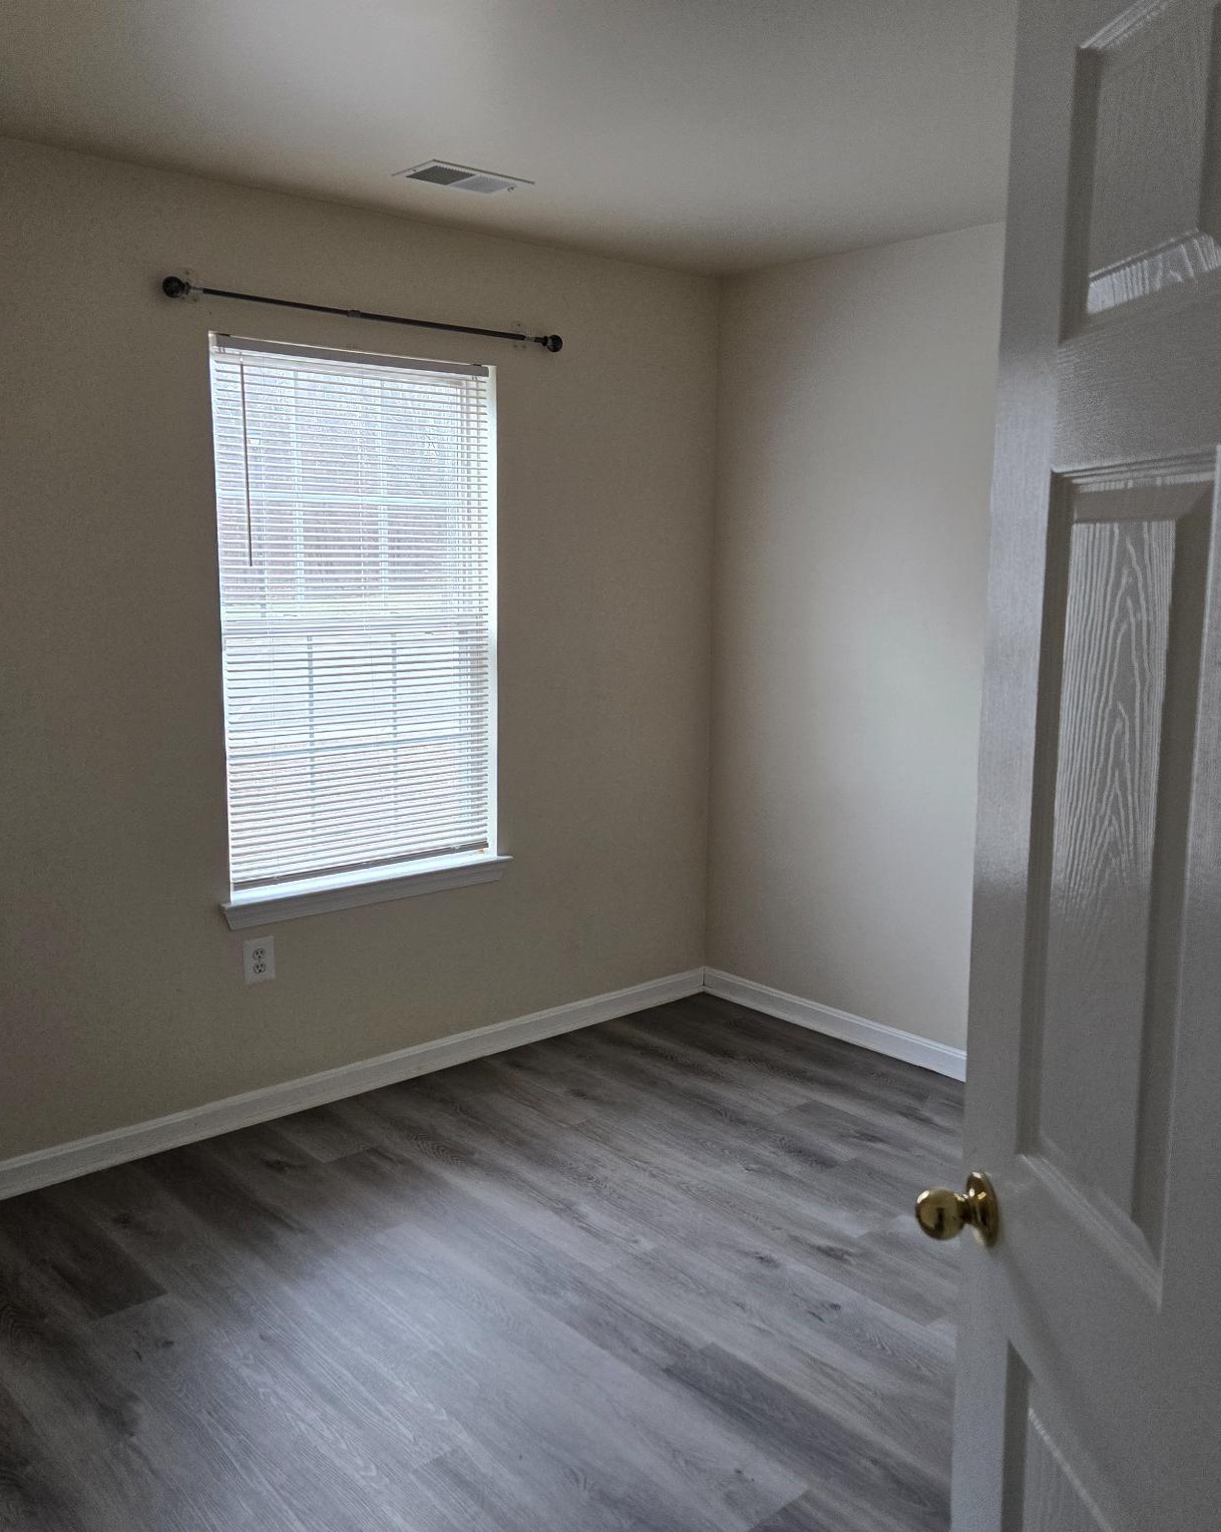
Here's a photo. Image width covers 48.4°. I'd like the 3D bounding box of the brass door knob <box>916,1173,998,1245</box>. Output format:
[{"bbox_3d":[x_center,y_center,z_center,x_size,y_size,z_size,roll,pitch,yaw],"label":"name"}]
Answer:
[{"bbox_3d":[0.318,0.416,1.266,0.066,0.066,0.066,-1,9,-6],"label":"brass door knob"}]

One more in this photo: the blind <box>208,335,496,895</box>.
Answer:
[{"bbox_3d":[-0.694,-0.405,3.776,0.875,1.440,0.100,-8,12,-41],"label":"blind"}]

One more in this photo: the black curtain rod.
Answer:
[{"bbox_3d":[-0.605,-1.191,3.613,1.218,0.052,0.075,-8,12,-41],"label":"black curtain rod"}]

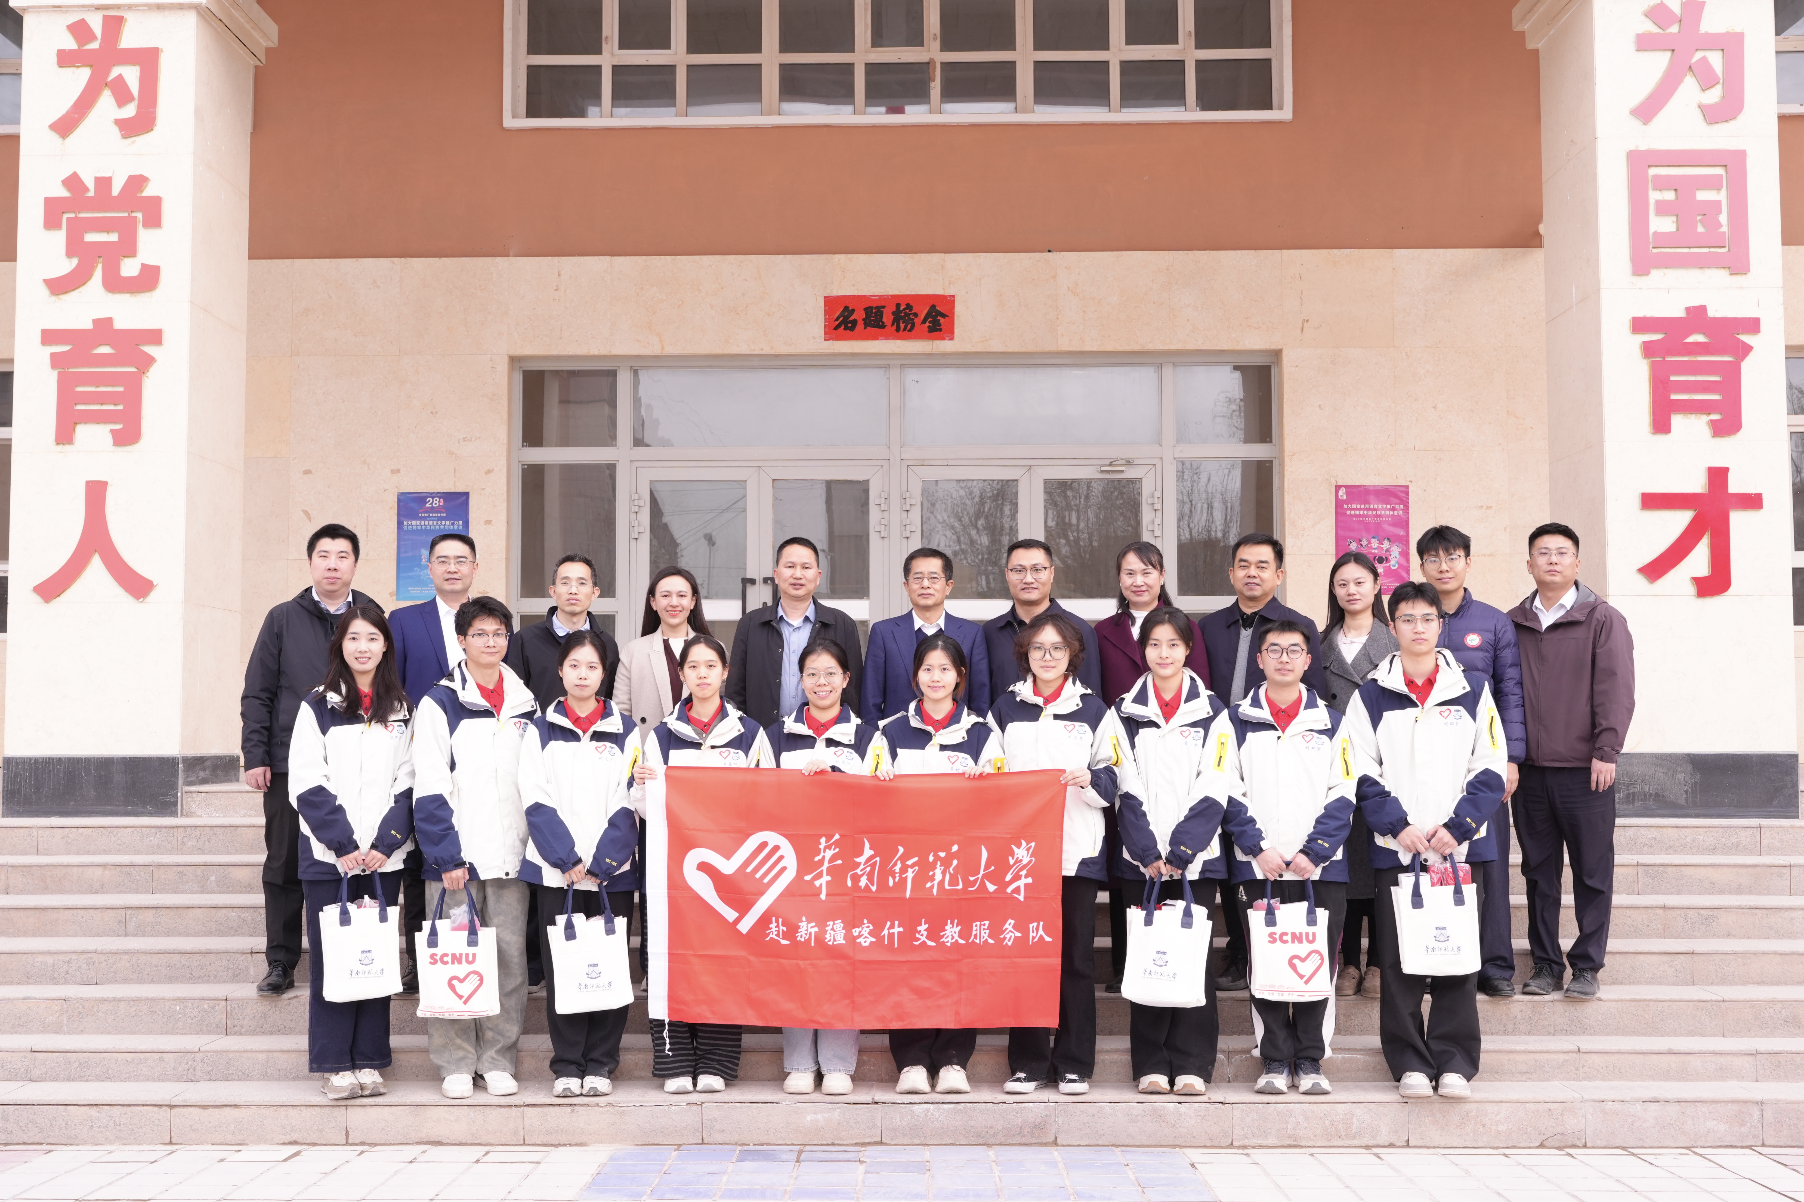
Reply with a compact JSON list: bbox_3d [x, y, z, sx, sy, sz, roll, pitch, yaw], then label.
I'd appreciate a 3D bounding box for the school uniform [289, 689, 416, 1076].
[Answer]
[{"bbox_3d":[-1.952,0.998,7.296,0.440,1.365,0.310,1,-4,-18],"label":"school uniform"}]

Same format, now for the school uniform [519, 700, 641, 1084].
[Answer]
[{"bbox_3d":[-1.143,1.028,7.294,0.430,1.364,0.310,1,-4,-9],"label":"school uniform"}]

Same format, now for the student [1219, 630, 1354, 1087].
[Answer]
[{"bbox_3d":[1.338,0.890,7.243,0.480,1.654,0.360,-1,-4,12],"label":"student"}]

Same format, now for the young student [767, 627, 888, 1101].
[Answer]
[{"bbox_3d":[-0.270,0.923,7.302,0.440,1.598,0.360,0,-4,-2],"label":"young student"}]

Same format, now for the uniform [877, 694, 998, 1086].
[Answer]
[{"bbox_3d":[0.130,1.021,7.295,0.430,1.330,0.330,0,-4,0],"label":"uniform"}]

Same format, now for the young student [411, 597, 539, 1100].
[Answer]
[{"bbox_3d":[-1.494,0.852,7.247,0.460,1.740,0.380,2,-5,-22],"label":"young student"}]

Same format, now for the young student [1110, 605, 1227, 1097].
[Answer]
[{"bbox_3d":[0.944,0.875,7.280,0.414,1.722,0.360,0,-4,5],"label":"young student"}]

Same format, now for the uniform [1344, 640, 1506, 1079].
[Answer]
[{"bbox_3d":[1.847,0.934,7.276,0.584,1.519,0.360,-1,-4,7],"label":"uniform"}]

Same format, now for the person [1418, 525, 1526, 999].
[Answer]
[{"bbox_3d":[2.107,0.588,7.798,0.519,1.761,0.340,-1,-4,11],"label":"person"}]

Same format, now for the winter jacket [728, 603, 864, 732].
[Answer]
[{"bbox_3d":[-0.405,0.354,7.813,0.536,0.710,0.310,0,-4,-3],"label":"winter jacket"}]

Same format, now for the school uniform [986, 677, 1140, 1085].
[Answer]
[{"bbox_3d":[0.569,0.989,7.273,0.544,1.438,0.370,0,-4,6],"label":"school uniform"}]

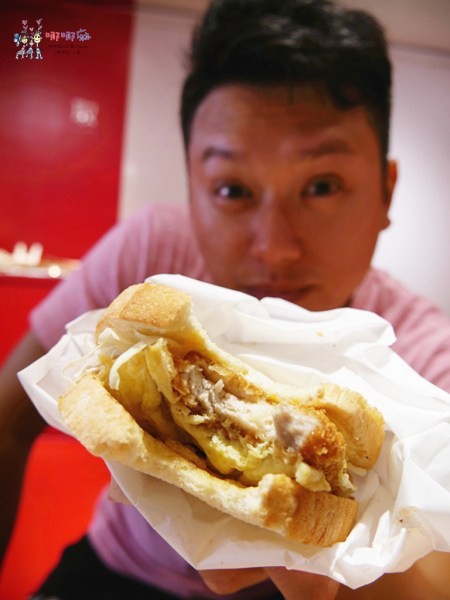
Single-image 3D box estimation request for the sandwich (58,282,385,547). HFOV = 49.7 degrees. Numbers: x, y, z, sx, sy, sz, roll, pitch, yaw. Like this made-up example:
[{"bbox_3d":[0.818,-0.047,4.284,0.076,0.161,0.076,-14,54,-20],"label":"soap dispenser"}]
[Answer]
[{"bbox_3d":[-0.006,0.055,0.238,0.117,0.063,0.098,25,-12,0],"label":"sandwich"}]

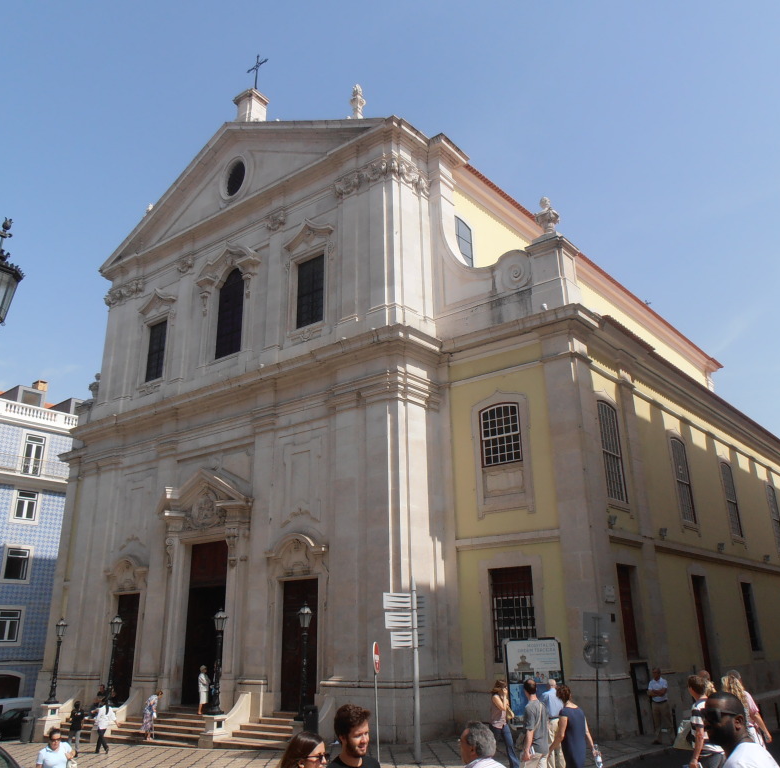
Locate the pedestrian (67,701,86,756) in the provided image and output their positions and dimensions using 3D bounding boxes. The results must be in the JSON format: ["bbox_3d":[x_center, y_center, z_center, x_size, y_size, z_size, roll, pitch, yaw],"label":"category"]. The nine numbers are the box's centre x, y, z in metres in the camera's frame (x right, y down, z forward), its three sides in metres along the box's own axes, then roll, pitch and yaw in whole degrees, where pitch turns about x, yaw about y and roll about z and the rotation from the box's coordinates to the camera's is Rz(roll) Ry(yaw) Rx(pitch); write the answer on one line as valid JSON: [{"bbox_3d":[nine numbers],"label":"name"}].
[{"bbox_3d":[-9.916,10.928,22.493,0.550,1.610,0.500,-12,-23,28],"label":"pedestrian"}]

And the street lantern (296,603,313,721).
[{"bbox_3d":[-2.542,8.240,21.212,0.520,3.280,0.520,-15,-24,34],"label":"street lantern"}]

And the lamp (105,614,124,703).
[{"bbox_3d":[-10.766,10.724,27.608,0.580,3.319,0.580,-15,-24,34],"label":"lamp"}]

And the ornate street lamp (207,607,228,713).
[{"bbox_3d":[-5.829,9.433,24.212,0.500,3.360,0.500,-15,-24,34],"label":"ornate street lamp"}]

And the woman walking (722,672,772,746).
[{"bbox_3d":[5.675,5.504,11.303,0.550,1.660,0.420,-4,-20,7],"label":"woman walking"}]

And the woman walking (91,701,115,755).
[{"bbox_3d":[-9.294,11.130,23.122,0.520,1.610,0.520,-11,-22,25],"label":"woman walking"}]

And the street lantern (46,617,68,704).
[{"bbox_3d":[-13.842,11.492,29.543,0.500,3.360,0.500,-15,-24,34],"label":"street lantern"}]

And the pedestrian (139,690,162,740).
[{"bbox_3d":[-8.024,11.226,24.152,0.720,1.580,0.500,2,-20,-9],"label":"pedestrian"}]

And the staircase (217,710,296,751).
[{"bbox_3d":[-3.535,10.864,22.217,3.050,0.850,2.500,-15,-24,34],"label":"staircase"}]

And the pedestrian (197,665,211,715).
[{"bbox_3d":[-6.690,10.928,25.416,0.380,1.630,0.500,-1,-20,0],"label":"pedestrian"}]

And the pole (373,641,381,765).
[{"bbox_3d":[-0.242,6.618,14.409,0.100,2.600,0.600,-4,-20,7],"label":"pole"}]

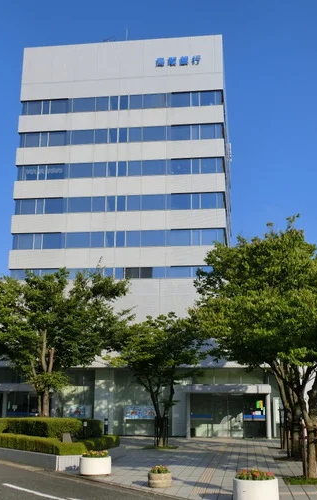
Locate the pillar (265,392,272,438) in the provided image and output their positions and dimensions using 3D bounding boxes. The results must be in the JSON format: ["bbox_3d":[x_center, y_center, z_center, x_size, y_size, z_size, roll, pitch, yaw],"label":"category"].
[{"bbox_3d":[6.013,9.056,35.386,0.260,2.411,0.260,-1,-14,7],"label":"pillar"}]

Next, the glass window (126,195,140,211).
[{"bbox_3d":[-2.237,-4.142,58.745,1.284,1.380,0.150,-1,-15,8],"label":"glass window"}]

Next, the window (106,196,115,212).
[{"bbox_3d":[-4.356,-4.207,60.239,0.831,1.424,0.120,-1,-15,7],"label":"window"}]

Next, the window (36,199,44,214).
[{"bbox_3d":[-11.190,-4.075,61.459,0.715,1.511,0.150,-1,-14,7],"label":"window"}]

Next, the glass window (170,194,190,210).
[{"bbox_3d":[2.113,-4.386,59.707,1.845,1.535,0.150,-1,-14,7],"label":"glass window"}]

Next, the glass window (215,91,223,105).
[{"bbox_3d":[6.152,-15.345,65.877,0.565,1.720,0.100,-1,-15,8],"label":"glass window"}]

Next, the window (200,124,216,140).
[{"bbox_3d":[4.659,-11.044,60.939,1.366,1.523,0.120,-1,-15,7],"label":"window"}]

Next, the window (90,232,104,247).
[{"bbox_3d":[-5.476,-0.928,58.354,1.239,1.414,0.150,-1,-15,8],"label":"window"}]

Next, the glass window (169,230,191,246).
[{"bbox_3d":[2.062,-1.136,62.557,2.197,1.663,0.100,-1,-15,8],"label":"glass window"}]

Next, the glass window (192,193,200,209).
[{"bbox_3d":[3.340,-4.337,58.023,0.685,1.411,0.150,-1,-15,8],"label":"glass window"}]

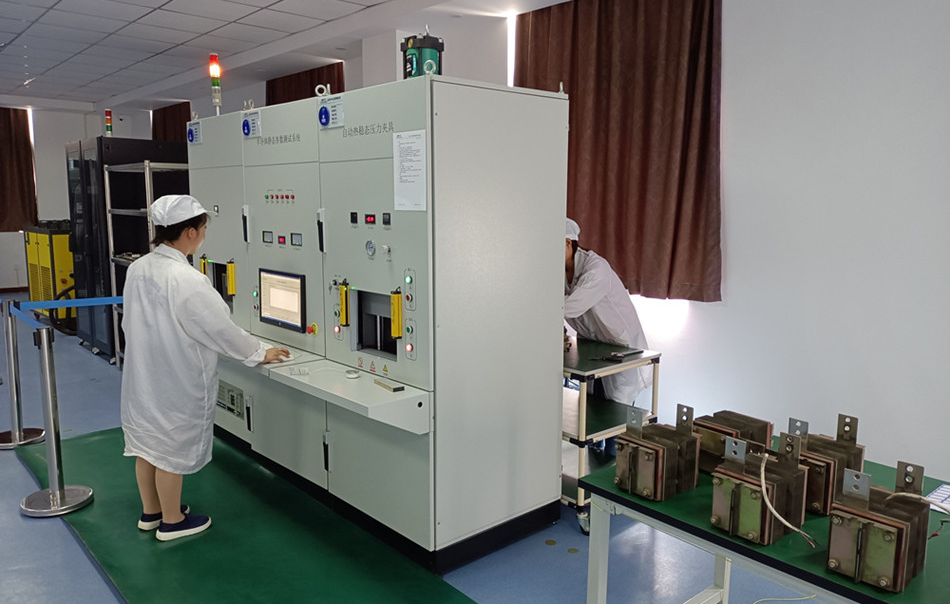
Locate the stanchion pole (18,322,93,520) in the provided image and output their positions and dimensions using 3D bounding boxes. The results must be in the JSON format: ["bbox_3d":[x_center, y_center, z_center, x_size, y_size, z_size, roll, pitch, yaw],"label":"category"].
[{"bbox_3d":[-2.173,0.581,3.499,0.330,0.930,0.330,-8,13,-42],"label":"stanchion pole"}]

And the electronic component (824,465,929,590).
[{"bbox_3d":[0.878,0.474,1.485,0.170,0.222,0.140,-8,12,-41],"label":"electronic component"}]

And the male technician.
[{"bbox_3d":[0.628,0.242,3.936,0.760,1.480,0.540,-8,13,-42],"label":"male technician"}]

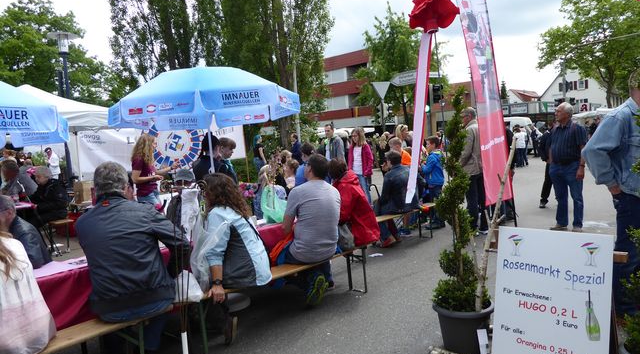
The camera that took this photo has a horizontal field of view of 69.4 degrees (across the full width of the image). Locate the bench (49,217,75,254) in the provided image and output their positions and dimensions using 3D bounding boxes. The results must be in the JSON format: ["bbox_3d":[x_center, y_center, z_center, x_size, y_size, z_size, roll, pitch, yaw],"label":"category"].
[{"bbox_3d":[-4.989,1.113,7.130,0.250,0.480,2.200,-2,5,44],"label":"bench"}]

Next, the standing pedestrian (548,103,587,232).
[{"bbox_3d":[3.459,-0.133,6.534,0.360,1.760,0.550,-6,5,-34],"label":"standing pedestrian"}]

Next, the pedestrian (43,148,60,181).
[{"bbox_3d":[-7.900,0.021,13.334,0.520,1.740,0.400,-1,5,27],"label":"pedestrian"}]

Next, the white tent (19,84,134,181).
[{"bbox_3d":[-6.291,-0.542,10.181,3.000,3.150,3.000,-5,5,-17],"label":"white tent"}]

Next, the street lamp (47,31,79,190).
[{"bbox_3d":[-7.018,-1.596,13.085,0.950,4.900,0.950,-3,4,0],"label":"street lamp"}]

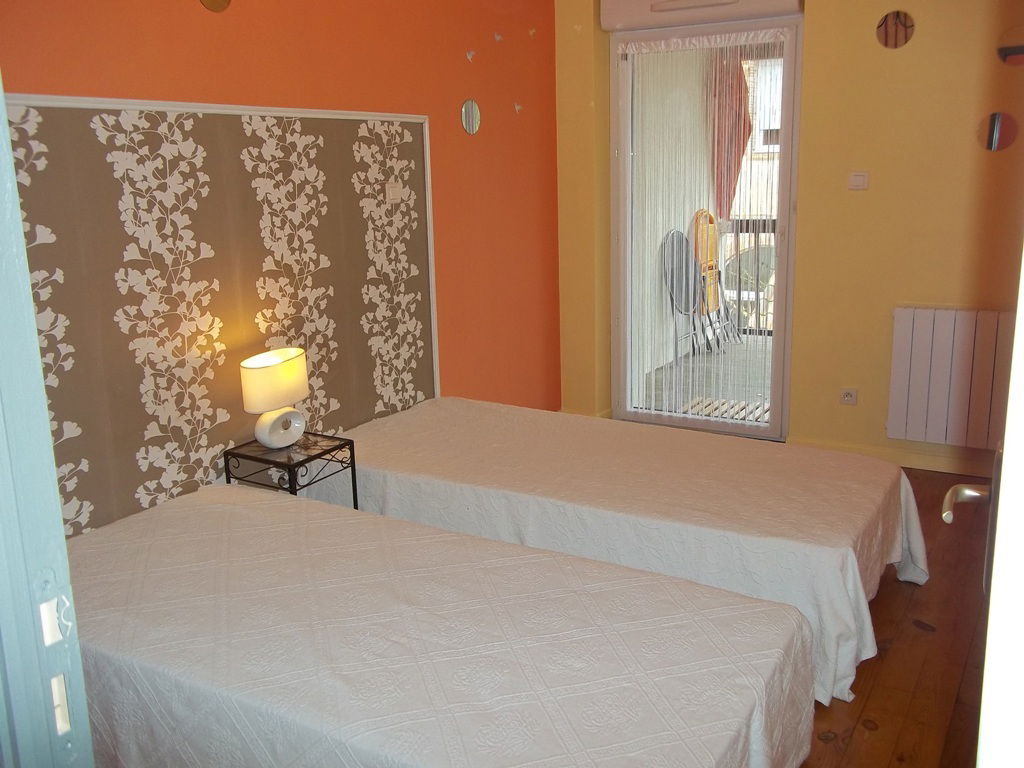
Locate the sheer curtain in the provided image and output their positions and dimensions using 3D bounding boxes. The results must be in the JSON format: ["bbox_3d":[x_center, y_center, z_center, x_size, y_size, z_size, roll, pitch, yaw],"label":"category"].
[{"bbox_3d":[0.917,-0.731,4.694,0.828,1.880,0.040,5,15,28],"label":"sheer curtain"}]

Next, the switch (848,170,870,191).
[{"bbox_3d":[1.514,-0.887,4.134,0.084,0.080,0.015,5,15,28],"label":"switch"}]

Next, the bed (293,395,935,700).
[{"bbox_3d":[0.282,0.449,3.164,1.878,0.475,0.934,5,15,28],"label":"bed"}]

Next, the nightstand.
[{"bbox_3d":[-0.685,0.469,2.999,0.303,0.564,0.291,5,15,28],"label":"nightstand"}]

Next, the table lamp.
[{"bbox_3d":[-0.720,0.058,2.906,0.147,0.281,0.304,2,14,15],"label":"table lamp"}]

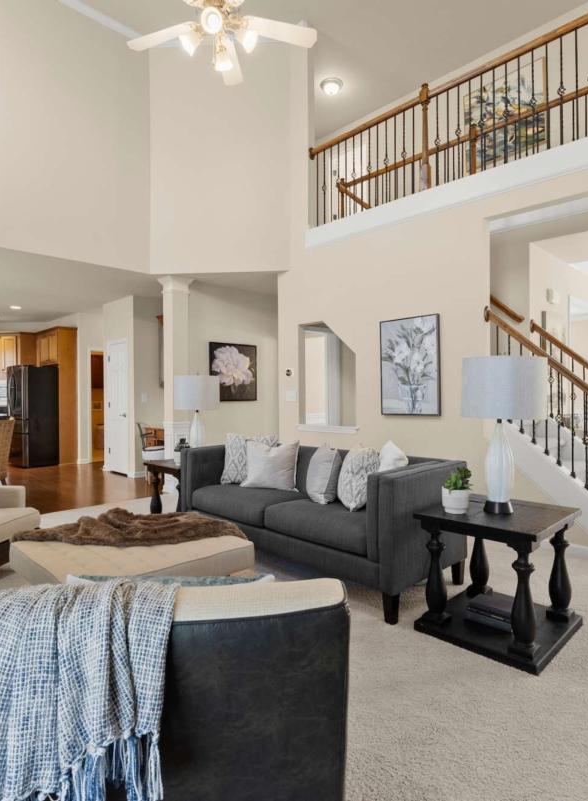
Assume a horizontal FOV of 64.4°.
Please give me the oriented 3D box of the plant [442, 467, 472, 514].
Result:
[{"bbox_3d":[0.809,0.437,2.291,0.140,0.222,0.145,-1,0,-44],"label":"plant"}]

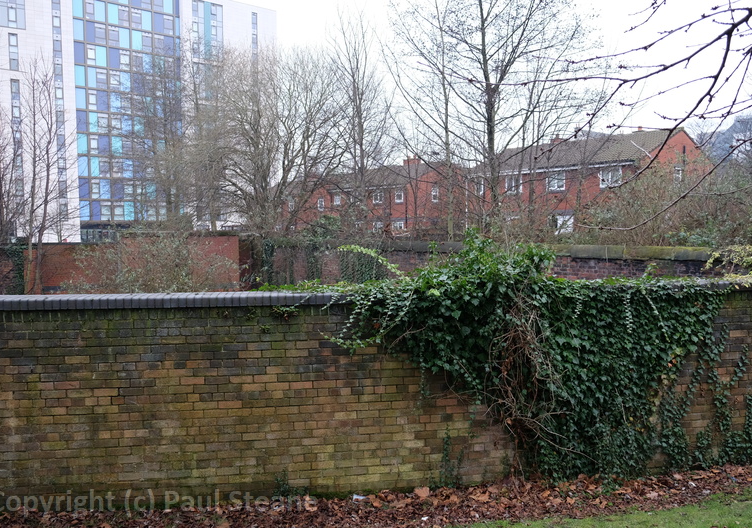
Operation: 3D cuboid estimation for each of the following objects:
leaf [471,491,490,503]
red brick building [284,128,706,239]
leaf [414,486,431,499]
[{"bbox_3d":[0.999,2.223,5.680,0.190,0.050,0.150,0,3,0],"label":"leaf"},{"bbox_3d":[5.583,-4.987,51.399,10.500,7.800,41.000,-3,4,-37],"label":"red brick building"},{"bbox_3d":[0.450,2.212,5.750,0.155,0.070,0.120,0,3,0],"label":"leaf"}]

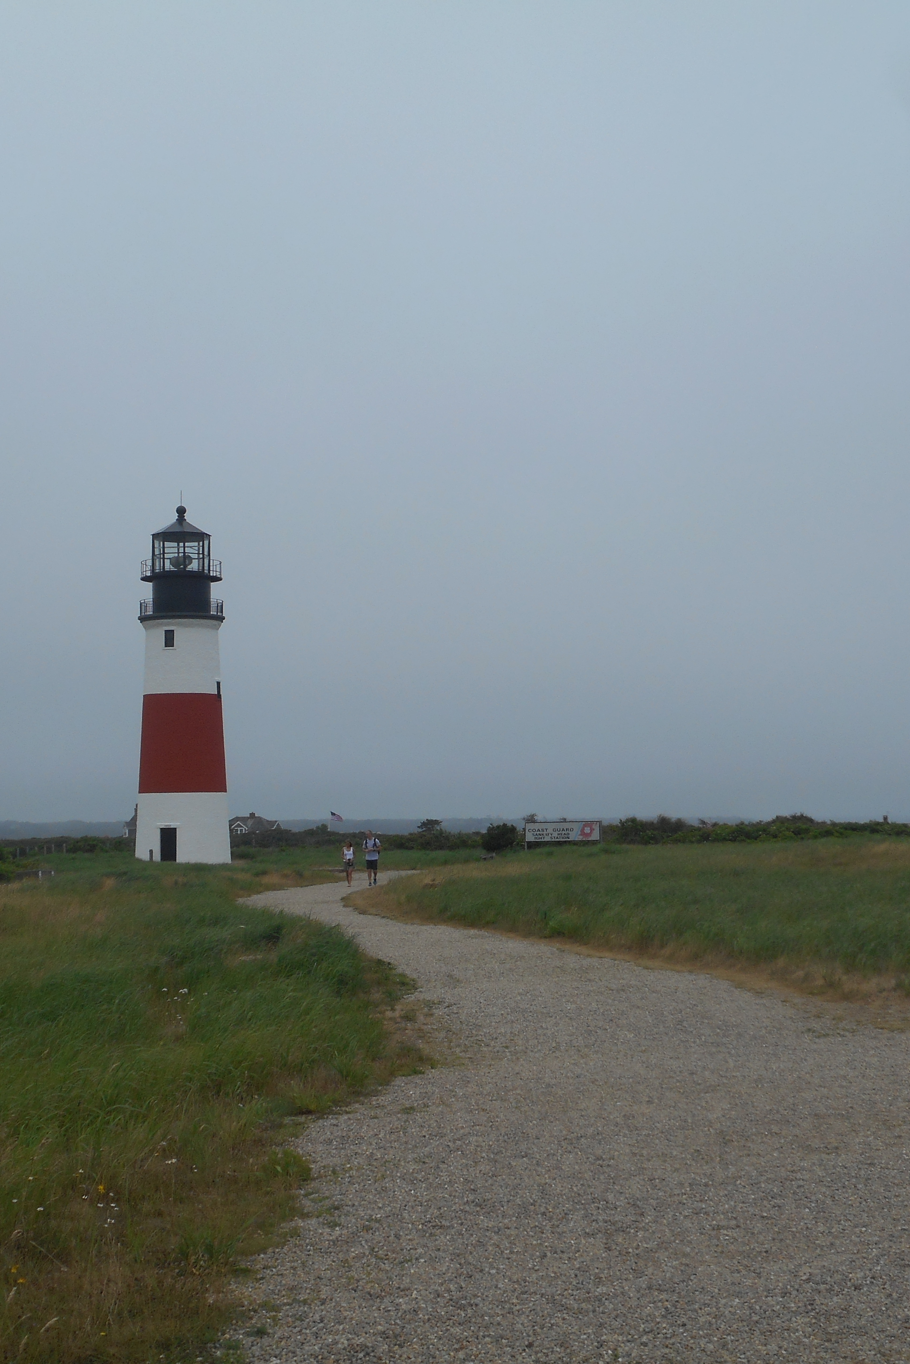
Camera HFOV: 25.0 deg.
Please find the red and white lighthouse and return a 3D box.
[{"bbox_3d":[-16.304,0.047,122.861,5.717,21.300,5.717,-1,-4,0],"label":"red and white lighthouse"}]

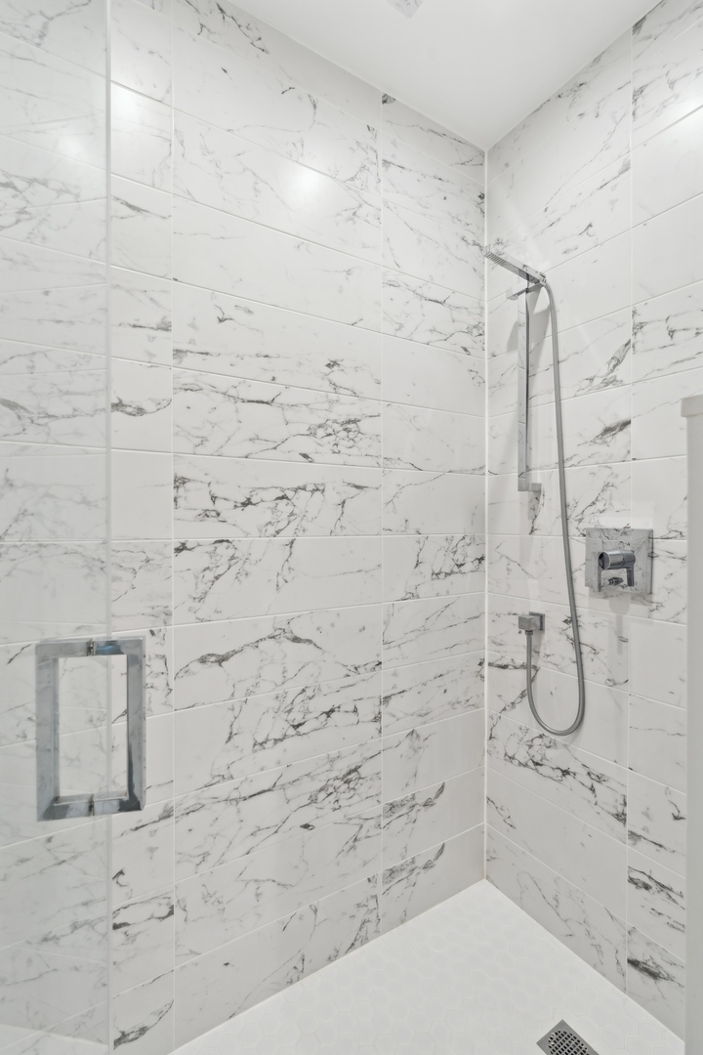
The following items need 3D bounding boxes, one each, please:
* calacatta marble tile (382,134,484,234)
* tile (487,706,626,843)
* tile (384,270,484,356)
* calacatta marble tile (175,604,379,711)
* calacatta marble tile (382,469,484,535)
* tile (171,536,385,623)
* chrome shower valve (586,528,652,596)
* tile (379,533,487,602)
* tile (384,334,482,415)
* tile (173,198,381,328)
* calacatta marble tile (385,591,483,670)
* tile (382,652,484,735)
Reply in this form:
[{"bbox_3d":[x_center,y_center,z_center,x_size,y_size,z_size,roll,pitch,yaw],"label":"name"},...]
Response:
[{"bbox_3d":[0.281,-1.094,1.535,0.446,0.202,0.012,0,0,-31],"label":"calacatta marble tile"},{"bbox_3d":[0.612,0.744,1.459,0.010,0.203,0.490,0,0,-32],"label":"tile"},{"bbox_3d":[0.283,-0.685,1.531,0.447,0.202,0.010,0,0,-32],"label":"tile"},{"bbox_3d":[-0.166,0.333,1.264,0.599,0.202,0.010,0,0,-32],"label":"calacatta marble tile"},{"bbox_3d":[0.281,-0.075,1.536,0.447,0.202,0.010,0,0,-32],"label":"calacatta marble tile"},{"bbox_3d":[-0.166,0.130,1.262,0.599,0.202,0.010,0,0,-32],"label":"tile"},{"bbox_3d":[0.677,0.086,1.238,0.090,0.168,0.173,0,0,-31],"label":"chrome shower valve"},{"bbox_3d":[0.281,0.129,1.537,0.447,0.202,0.010,0,0,-32],"label":"tile"},{"bbox_3d":[0.281,-0.482,1.540,0.446,0.202,0.012,0,0,-31],"label":"tile"},{"bbox_3d":[-0.165,-0.687,1.266,0.601,0.203,0.010,0,0,-32],"label":"tile"},{"bbox_3d":[0.281,0.332,1.539,0.447,0.202,0.010,0,0,-32],"label":"calacatta marble tile"},{"bbox_3d":[0.284,0.538,1.550,0.449,0.203,0.010,0,0,-32],"label":"tile"}]

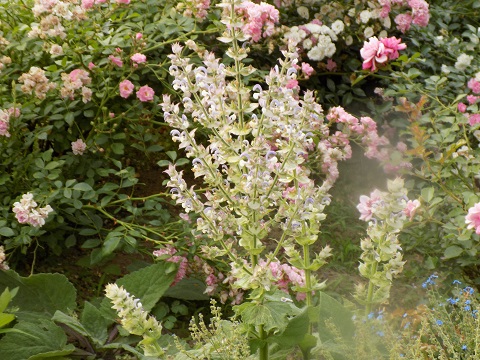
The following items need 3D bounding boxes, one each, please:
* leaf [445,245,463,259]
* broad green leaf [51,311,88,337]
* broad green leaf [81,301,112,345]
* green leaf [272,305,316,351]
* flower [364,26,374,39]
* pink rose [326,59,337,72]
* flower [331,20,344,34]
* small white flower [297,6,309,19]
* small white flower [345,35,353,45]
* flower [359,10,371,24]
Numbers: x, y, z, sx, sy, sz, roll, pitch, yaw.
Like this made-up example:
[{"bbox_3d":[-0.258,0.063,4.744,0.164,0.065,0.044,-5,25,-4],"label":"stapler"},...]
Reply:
[{"bbox_3d":[0.556,0.186,3.500,0.045,0.034,0.025,3,18,9],"label":"leaf"},{"bbox_3d":[-0.380,0.318,3.000,0.085,0.060,0.050,-2,18,-7],"label":"broad green leaf"},{"bbox_3d":[-0.328,0.323,3.050,0.061,0.100,0.050,-2,18,-6],"label":"broad green leaf"},{"bbox_3d":[0.106,0.326,2.950,0.099,0.092,0.070,1,18,2],"label":"green leaf"},{"bbox_3d":[0.380,-0.433,3.950,0.028,0.034,0.022,2,18,5],"label":"flower"},{"bbox_3d":[0.266,-0.332,3.900,0.028,0.036,0.025,1,18,4],"label":"pink rose"},{"bbox_3d":[0.289,-0.448,3.950,0.037,0.041,0.025,1,18,4],"label":"flower"},{"bbox_3d":[0.189,-0.497,4.000,0.036,0.036,0.025,1,18,3],"label":"small white flower"},{"bbox_3d":[0.320,-0.411,3.950,0.022,0.031,0.022,-3,18,-10],"label":"small white flower"},{"bbox_3d":[0.373,-0.485,4.000,0.031,0.040,0.025,2,18,5],"label":"flower"}]

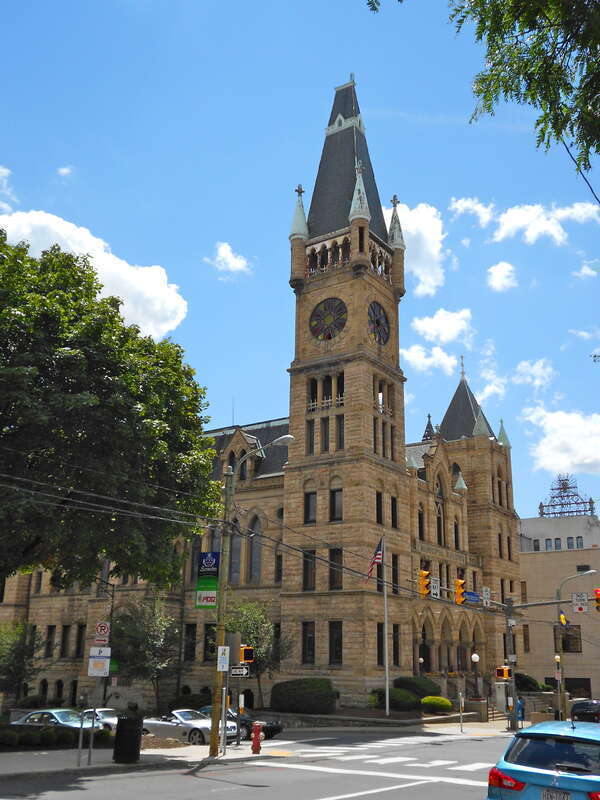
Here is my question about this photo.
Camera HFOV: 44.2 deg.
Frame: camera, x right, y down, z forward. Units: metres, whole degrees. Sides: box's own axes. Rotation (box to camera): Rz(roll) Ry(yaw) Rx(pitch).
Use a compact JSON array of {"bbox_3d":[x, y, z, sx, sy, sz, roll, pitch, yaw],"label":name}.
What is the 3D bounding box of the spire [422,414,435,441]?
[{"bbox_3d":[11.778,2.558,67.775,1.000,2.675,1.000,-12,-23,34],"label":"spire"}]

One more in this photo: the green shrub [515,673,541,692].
[{"bbox_3d":[16.282,20.324,53.211,1.800,1.400,1.800,-11,-22,33],"label":"green shrub"}]

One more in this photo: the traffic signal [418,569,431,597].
[{"bbox_3d":[5.078,7.464,30.163,0.420,1.060,0.360,-11,-22,33],"label":"traffic signal"}]

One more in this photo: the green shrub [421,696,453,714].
[{"bbox_3d":[7.157,15.975,38.783,1.650,0.743,1.500,-2,-19,10],"label":"green shrub"}]

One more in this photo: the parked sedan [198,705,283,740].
[{"bbox_3d":[-3.098,14.318,33.042,4.650,1.430,1.800,-16,-25,33],"label":"parked sedan"}]

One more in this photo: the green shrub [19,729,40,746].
[{"bbox_3d":[-7.575,9.462,20.718,0.680,0.499,0.650,7,-19,-17],"label":"green shrub"}]

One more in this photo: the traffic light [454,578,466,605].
[{"bbox_3d":[7.144,8.537,32.914,0.420,1.060,0.360,-11,-22,33],"label":"traffic light"}]

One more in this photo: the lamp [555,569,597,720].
[{"bbox_3d":[16.150,14.081,42.594,2.609,8.318,0.360,-11,-22,33],"label":"lamp"}]

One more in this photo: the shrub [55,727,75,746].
[{"bbox_3d":[-6.873,9.866,21.684,0.555,0.537,0.555,-11,-22,33],"label":"shrub"}]

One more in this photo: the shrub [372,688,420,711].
[{"bbox_3d":[5.082,15.739,38.953,2.450,1.012,2.100,-1,-19,7],"label":"shrub"}]

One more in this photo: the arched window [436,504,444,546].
[{"bbox_3d":[10.298,9.249,54.456,0.350,3.070,1.150,-11,-22,33],"label":"arched window"}]

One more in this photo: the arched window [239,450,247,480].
[{"bbox_3d":[-3.928,4.589,51.587,0.720,2.137,0.300,-11,-22,33],"label":"arched window"}]

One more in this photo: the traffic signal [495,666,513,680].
[{"bbox_3d":[9.164,12.316,33.300,0.720,0.520,0.500,-8,-20,25],"label":"traffic signal"}]

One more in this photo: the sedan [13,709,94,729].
[{"bbox_3d":[-11.160,14.823,33.662,4.650,1.430,1.800,-16,-25,33],"label":"sedan"}]

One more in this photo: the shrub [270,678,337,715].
[{"bbox_3d":[0.266,15.662,39.505,3.200,1.550,2.000,-11,-22,33],"label":"shrub"}]

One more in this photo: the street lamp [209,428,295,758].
[{"bbox_3d":[-1.190,4.811,18.677,2.387,7.861,0.360,-11,-22,33],"label":"street lamp"}]

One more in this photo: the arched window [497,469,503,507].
[{"bbox_3d":[16.991,7.410,62.982,0.300,3.516,1.100,-11,-22,33],"label":"arched window"}]

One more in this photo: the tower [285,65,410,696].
[{"bbox_3d":[3.314,-3.874,51.845,6.200,46.284,6.200,-12,-23,34],"label":"tower"}]

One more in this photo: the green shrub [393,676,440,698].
[{"bbox_3d":[6.701,16.714,42.539,2.700,1.516,2.300,-2,-19,8],"label":"green shrub"}]

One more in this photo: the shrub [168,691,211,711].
[{"bbox_3d":[-6.730,18.276,45.219,2.500,1.100,1.400,-11,-22,33],"label":"shrub"}]

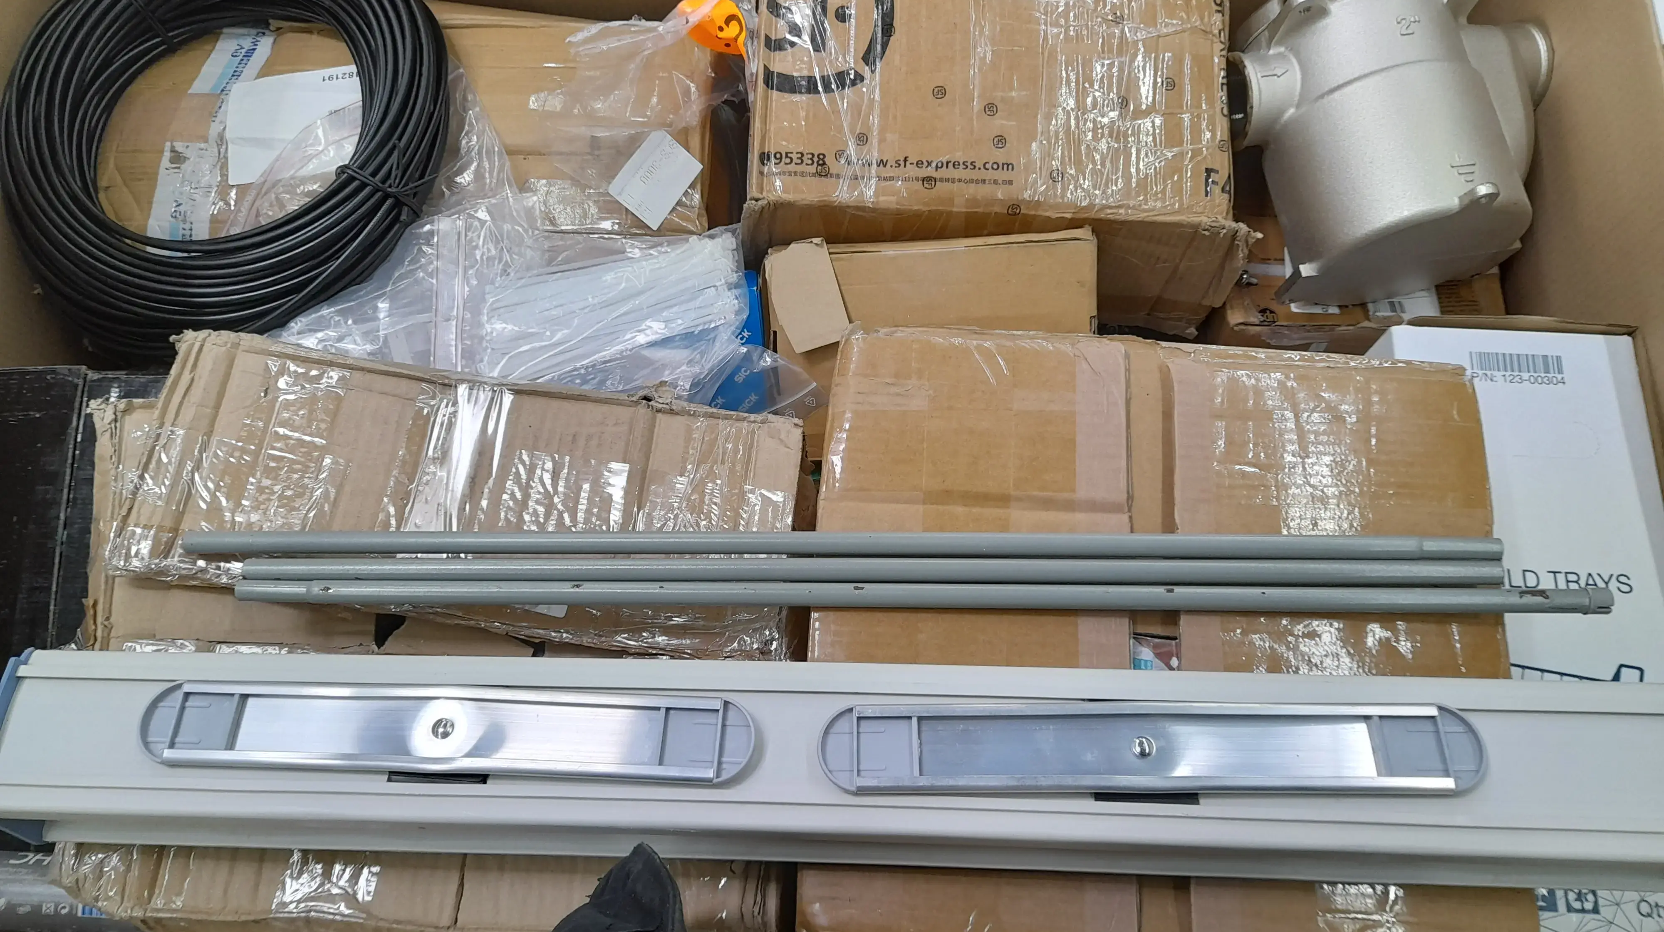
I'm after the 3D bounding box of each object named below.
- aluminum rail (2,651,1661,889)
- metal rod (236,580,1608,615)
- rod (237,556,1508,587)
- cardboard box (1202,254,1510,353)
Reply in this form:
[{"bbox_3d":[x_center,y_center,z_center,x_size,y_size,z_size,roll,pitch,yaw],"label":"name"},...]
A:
[{"bbox_3d":[0.014,0.184,0.710,1.000,0.060,0.115,1,75,2],"label":"aluminum rail"},{"bbox_3d":[0.049,0.084,0.780,0.891,0.015,0.015,0,75,3],"label":"metal rod"},{"bbox_3d":[0.016,0.068,0.780,0.820,0.015,0.015,0,75,3],"label":"rod"},{"bbox_3d":[0.426,-0.162,1.028,0.225,0.120,0.150,0,75,0],"label":"cardboard box"}]

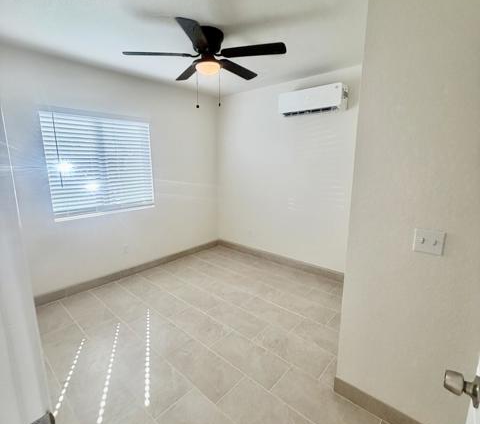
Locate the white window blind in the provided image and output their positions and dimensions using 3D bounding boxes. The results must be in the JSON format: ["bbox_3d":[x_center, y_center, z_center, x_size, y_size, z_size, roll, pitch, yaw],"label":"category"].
[{"bbox_3d":[-1.588,-0.544,3.078,0.100,1.140,1.175,10,15,41],"label":"white window blind"}]

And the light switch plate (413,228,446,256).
[{"bbox_3d":[0.902,0.148,1.236,0.117,0.117,0.020,10,15,41],"label":"light switch plate"}]

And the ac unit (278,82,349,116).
[{"bbox_3d":[0.851,-1.275,3.013,0.760,0.255,0.210,10,15,41],"label":"ac unit"}]

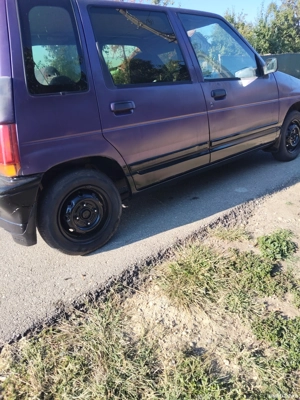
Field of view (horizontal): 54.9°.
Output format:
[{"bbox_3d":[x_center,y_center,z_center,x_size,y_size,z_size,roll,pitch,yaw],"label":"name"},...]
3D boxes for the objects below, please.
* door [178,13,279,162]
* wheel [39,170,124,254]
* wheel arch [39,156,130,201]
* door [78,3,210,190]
[{"bbox_3d":[0.677,-0.946,2.385,1.050,1.085,0.200,-22,19,-32],"label":"door"},{"bbox_3d":[-0.413,0.069,1.726,0.520,0.520,0.143,-22,19,-32],"label":"wheel"},{"bbox_3d":[-0.399,-0.092,1.688,0.560,0.300,0.175,-22,19,-32],"label":"wheel arch"},{"bbox_3d":[-0.009,-0.676,1.916,0.880,1.090,0.200,-22,19,-32],"label":"door"}]

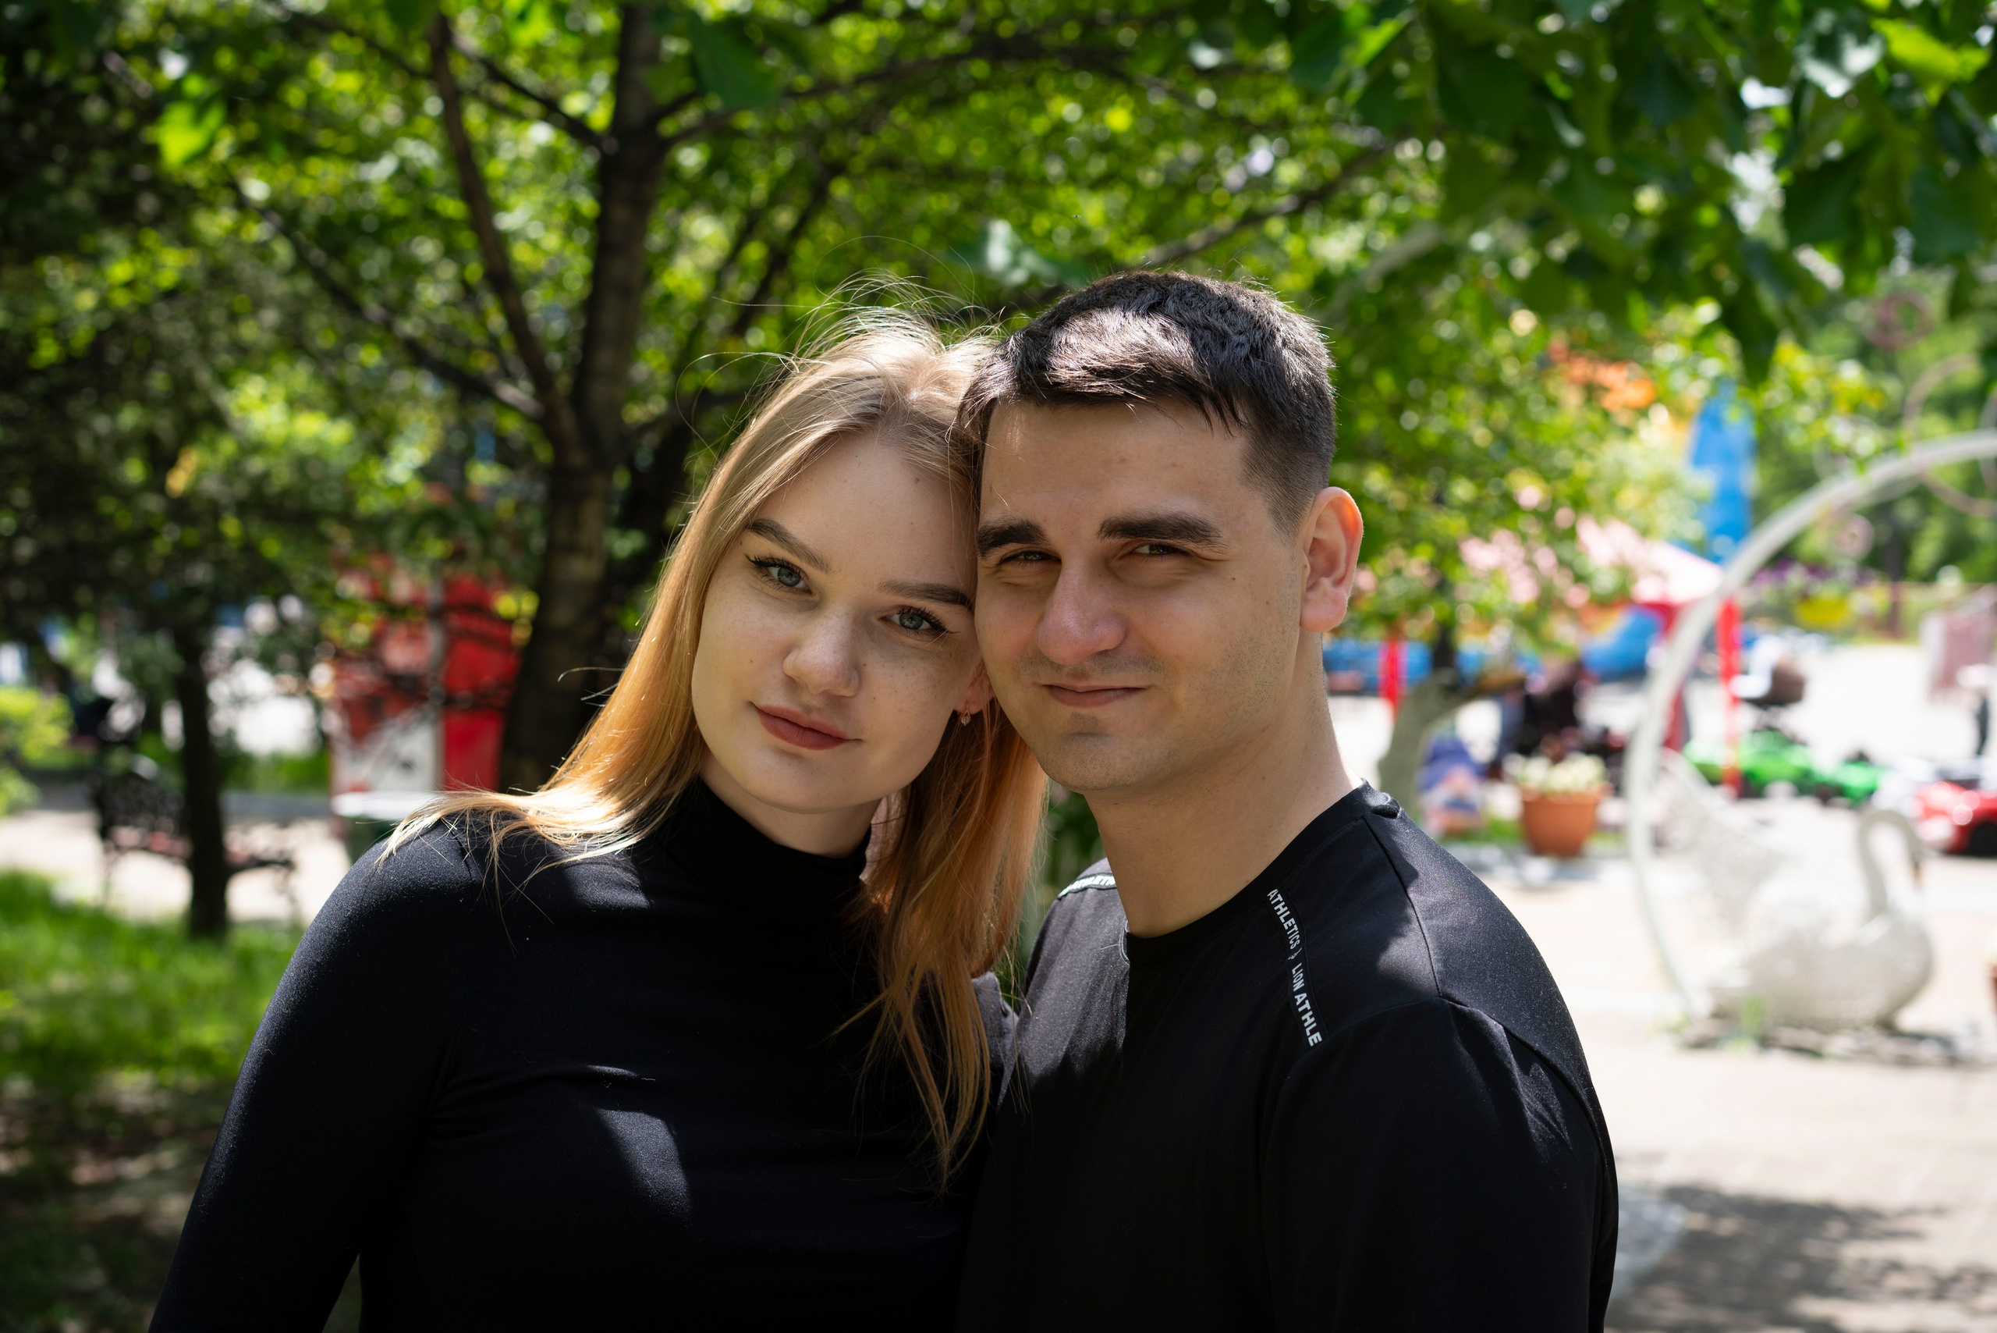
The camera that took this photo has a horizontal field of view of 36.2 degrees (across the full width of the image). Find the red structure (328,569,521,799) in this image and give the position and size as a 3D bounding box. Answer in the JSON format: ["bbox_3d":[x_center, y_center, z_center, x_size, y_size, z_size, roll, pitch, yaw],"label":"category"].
[{"bbox_3d":[-4.370,0.290,23.200,1.050,2.050,0.970,0,0,26],"label":"red structure"}]

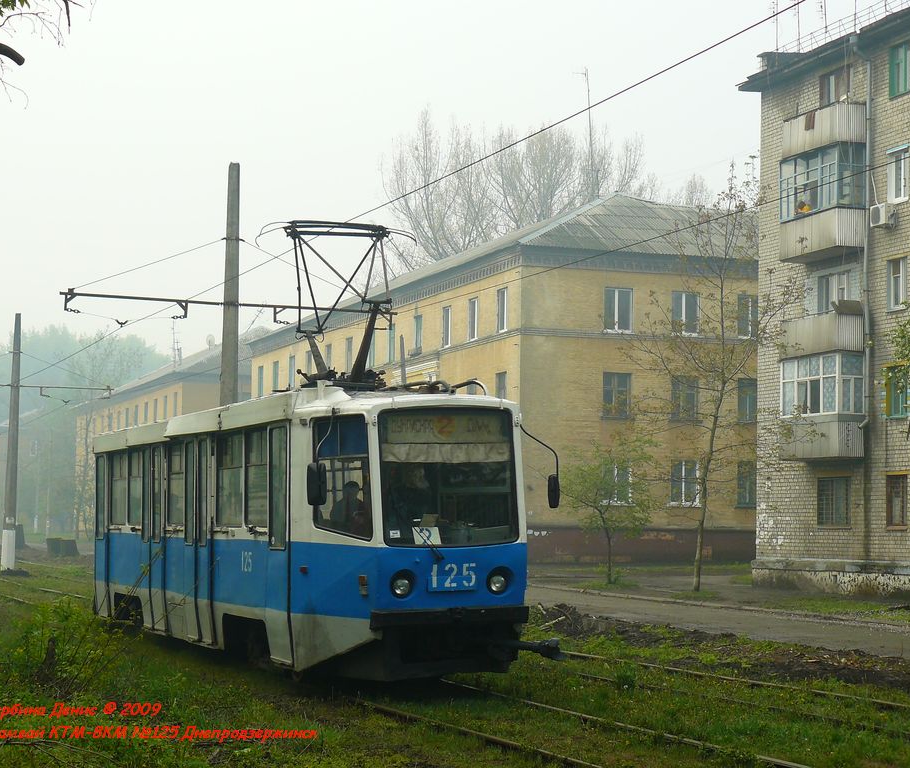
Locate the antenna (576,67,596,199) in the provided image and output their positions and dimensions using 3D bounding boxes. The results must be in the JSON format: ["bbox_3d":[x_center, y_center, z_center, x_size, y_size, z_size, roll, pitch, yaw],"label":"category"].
[{"bbox_3d":[5.840,-11.283,90.014,0.900,5.930,0.600,1,-4,0],"label":"antenna"}]

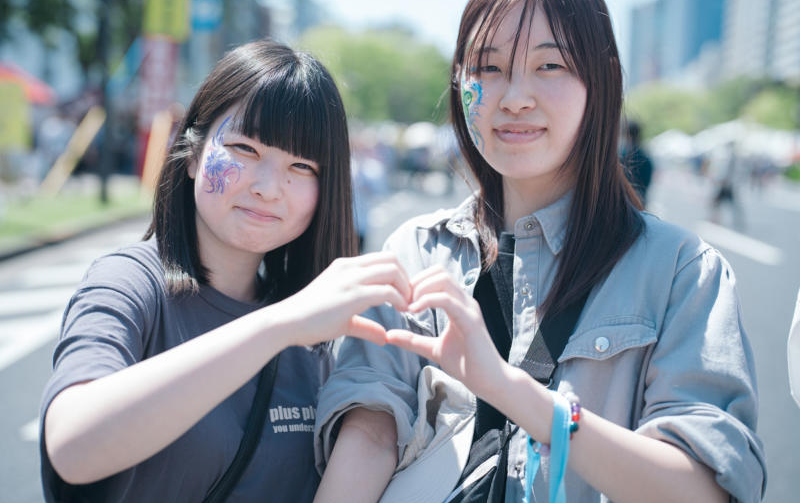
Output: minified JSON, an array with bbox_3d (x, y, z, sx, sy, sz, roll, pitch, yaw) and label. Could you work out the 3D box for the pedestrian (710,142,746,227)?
[{"bbox_3d":[5.663,-1.157,19.282,0.580,1.550,0.500,4,6,21],"label":"pedestrian"}]

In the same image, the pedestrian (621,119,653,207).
[{"bbox_3d":[2.528,-0.595,12.087,0.380,1.660,0.480,-2,7,-30],"label":"pedestrian"}]

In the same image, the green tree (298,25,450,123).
[{"bbox_3d":[-1.453,-9.230,65.411,9.000,7.800,8.000,1,6,0],"label":"green tree"}]

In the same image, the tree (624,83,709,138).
[{"bbox_3d":[19.469,-9.494,82.300,6.600,5.700,6.000,1,6,0],"label":"tree"}]

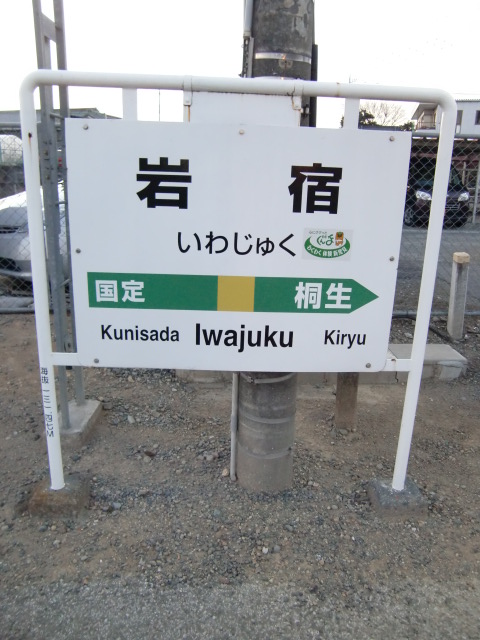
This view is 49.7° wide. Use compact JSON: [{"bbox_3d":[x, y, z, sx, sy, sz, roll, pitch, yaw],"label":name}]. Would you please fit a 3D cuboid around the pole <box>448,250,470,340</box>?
[{"bbox_3d":[1.902,-0.200,4.511,0.104,0.735,0.104,-1,16,1],"label":"pole"}]

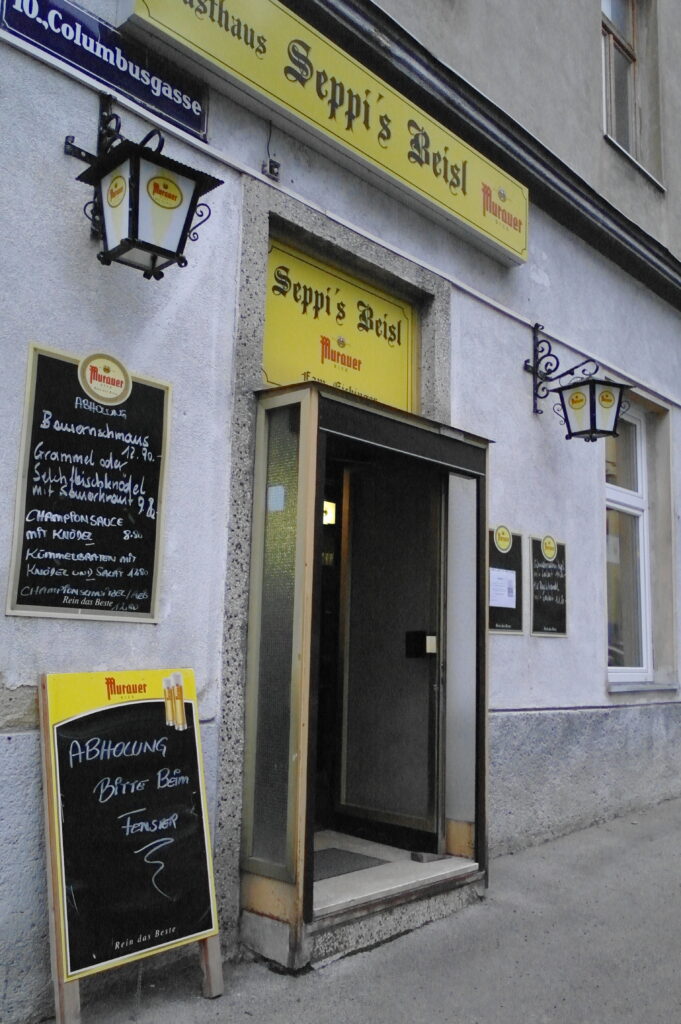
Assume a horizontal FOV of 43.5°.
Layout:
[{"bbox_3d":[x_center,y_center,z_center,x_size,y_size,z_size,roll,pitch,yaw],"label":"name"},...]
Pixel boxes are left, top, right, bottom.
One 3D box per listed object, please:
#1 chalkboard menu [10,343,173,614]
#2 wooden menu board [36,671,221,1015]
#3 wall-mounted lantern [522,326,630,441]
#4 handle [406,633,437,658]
[{"bbox_3d":[-0.950,-0.110,3.359,0.035,1.065,0.642,-7,-13,43],"label":"chalkboard menu"},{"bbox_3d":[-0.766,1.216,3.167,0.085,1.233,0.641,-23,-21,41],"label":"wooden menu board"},{"bbox_3d":[1.591,-0.903,5.690,0.645,0.906,0.405,-7,-13,43],"label":"wall-mounted lantern"},{"bbox_3d":[0.453,0.745,4.759,0.180,0.135,0.070,-7,-12,41],"label":"handle"}]

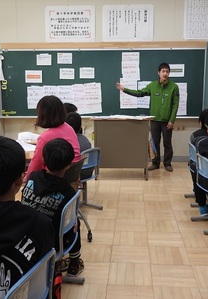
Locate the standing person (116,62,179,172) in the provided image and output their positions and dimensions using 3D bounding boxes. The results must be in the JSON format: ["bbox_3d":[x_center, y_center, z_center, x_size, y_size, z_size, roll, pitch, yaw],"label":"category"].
[{"bbox_3d":[0.694,-0.508,5.526,1.010,1.700,0.400,2,10,12],"label":"standing person"}]

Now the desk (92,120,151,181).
[{"bbox_3d":[0.279,-0.029,5.181,0.900,0.900,0.480,0,9,5],"label":"desk"}]

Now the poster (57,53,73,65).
[{"bbox_3d":[-0.692,-1.600,6.081,0.263,0.184,0.010,1,10,5],"label":"poster"}]

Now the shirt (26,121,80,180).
[{"bbox_3d":[-0.443,0.066,3.050,0.460,0.560,0.400,-6,11,-30],"label":"shirt"}]

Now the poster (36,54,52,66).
[{"bbox_3d":[-1.057,-1.584,6.115,0.264,0.189,0.010,1,10,5],"label":"poster"}]

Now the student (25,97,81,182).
[{"bbox_3d":[-0.465,0.117,3.263,0.480,1.250,0.720,-7,12,-37],"label":"student"}]

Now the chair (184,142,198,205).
[{"bbox_3d":[1.195,0.274,3.948,0.460,0.680,0.390,1,10,5],"label":"chair"}]

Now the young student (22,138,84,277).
[{"bbox_3d":[-0.318,0.405,2.202,0.410,1.010,0.580,2,10,13],"label":"young student"}]

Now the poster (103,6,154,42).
[{"bbox_3d":[0.424,-2.169,5.950,0.873,0.593,0.015,0,9,5],"label":"poster"}]

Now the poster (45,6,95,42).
[{"bbox_3d":[-0.586,-2.182,6.015,0.868,0.589,0.015,1,10,5],"label":"poster"}]

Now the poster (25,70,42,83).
[{"bbox_3d":[-1.256,-1.302,6.179,0.308,0.222,0.010,1,10,5],"label":"poster"}]

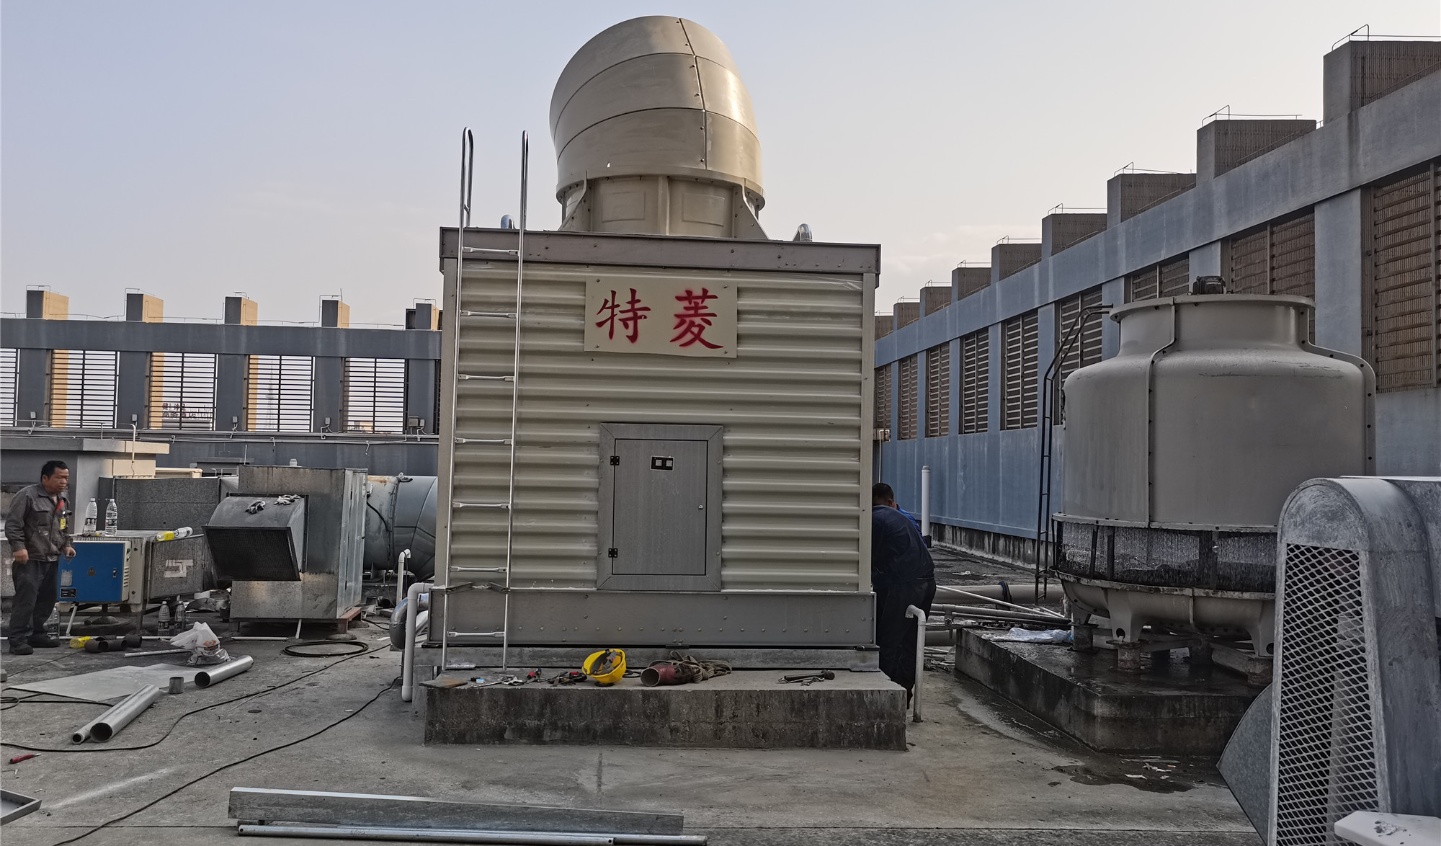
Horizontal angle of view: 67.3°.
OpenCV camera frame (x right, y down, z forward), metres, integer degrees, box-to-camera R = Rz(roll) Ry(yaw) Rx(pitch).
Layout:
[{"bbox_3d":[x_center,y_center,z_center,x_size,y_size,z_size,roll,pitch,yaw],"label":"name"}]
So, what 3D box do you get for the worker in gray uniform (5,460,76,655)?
[{"bbox_3d":[-5.814,1.128,9.248,0.430,1.614,0.510,1,-3,4],"label":"worker in gray uniform"}]

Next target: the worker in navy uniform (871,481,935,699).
[{"bbox_3d":[1.267,1.215,7.785,0.560,1.558,0.520,-1,-3,31],"label":"worker in navy uniform"}]

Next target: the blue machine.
[{"bbox_3d":[-5.789,1.371,10.147,0.589,0.571,0.400,1,-3,-6],"label":"blue machine"}]

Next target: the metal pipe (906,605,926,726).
[{"bbox_3d":[1.300,1.590,7.170,0.135,0.771,0.085,1,-2,-4],"label":"metal pipe"}]

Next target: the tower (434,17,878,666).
[{"bbox_3d":[-0.430,-0.697,8.236,2.901,4.673,2.250,1,-2,-4],"label":"tower"}]

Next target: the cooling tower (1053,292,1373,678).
[{"bbox_3d":[3.433,0.425,7.851,2.041,2.567,2.041,1,-3,-6],"label":"cooling tower"}]

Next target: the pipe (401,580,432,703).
[{"bbox_3d":[-2.024,1.488,7.339,0.230,0.810,0.075,1,-2,-4],"label":"pipe"}]

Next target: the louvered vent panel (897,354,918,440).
[{"bbox_3d":[4.789,-0.624,27.679,0.100,2.089,1.919,1,-2,-6],"label":"louvered vent panel"}]

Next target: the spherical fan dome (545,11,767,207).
[{"bbox_3d":[-0.458,-2.320,8.343,1.602,1.422,1.662,2,-3,-27],"label":"spherical fan dome"}]

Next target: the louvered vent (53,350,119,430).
[{"bbox_3d":[-17.299,-0.942,29.433,1.683,2.132,0.150,1,-3,-6],"label":"louvered vent"}]

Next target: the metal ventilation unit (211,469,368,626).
[{"bbox_3d":[-4.133,1.154,10.440,1.049,1.438,1.500,1,-2,-5],"label":"metal ventilation unit"}]

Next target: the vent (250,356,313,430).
[{"bbox_3d":[-12.181,-0.830,29.951,1.719,2.132,0.150,1,-3,-6],"label":"vent"}]

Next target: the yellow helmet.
[{"bbox_3d":[-0.706,1.487,6.589,0.275,0.155,0.215,-15,22,26],"label":"yellow helmet"}]

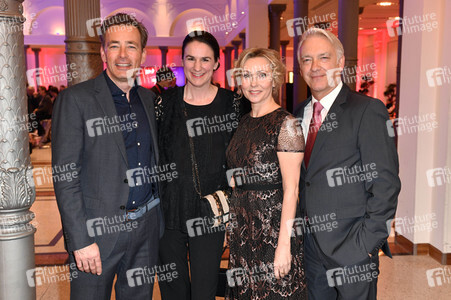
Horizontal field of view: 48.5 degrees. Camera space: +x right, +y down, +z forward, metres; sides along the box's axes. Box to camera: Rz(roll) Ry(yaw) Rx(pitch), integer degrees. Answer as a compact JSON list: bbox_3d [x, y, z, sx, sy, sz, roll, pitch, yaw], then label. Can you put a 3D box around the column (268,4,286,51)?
[{"bbox_3d":[1.415,-2.131,14.419,0.570,4.020,0.570,-1,7,-5],"label":"column"}]

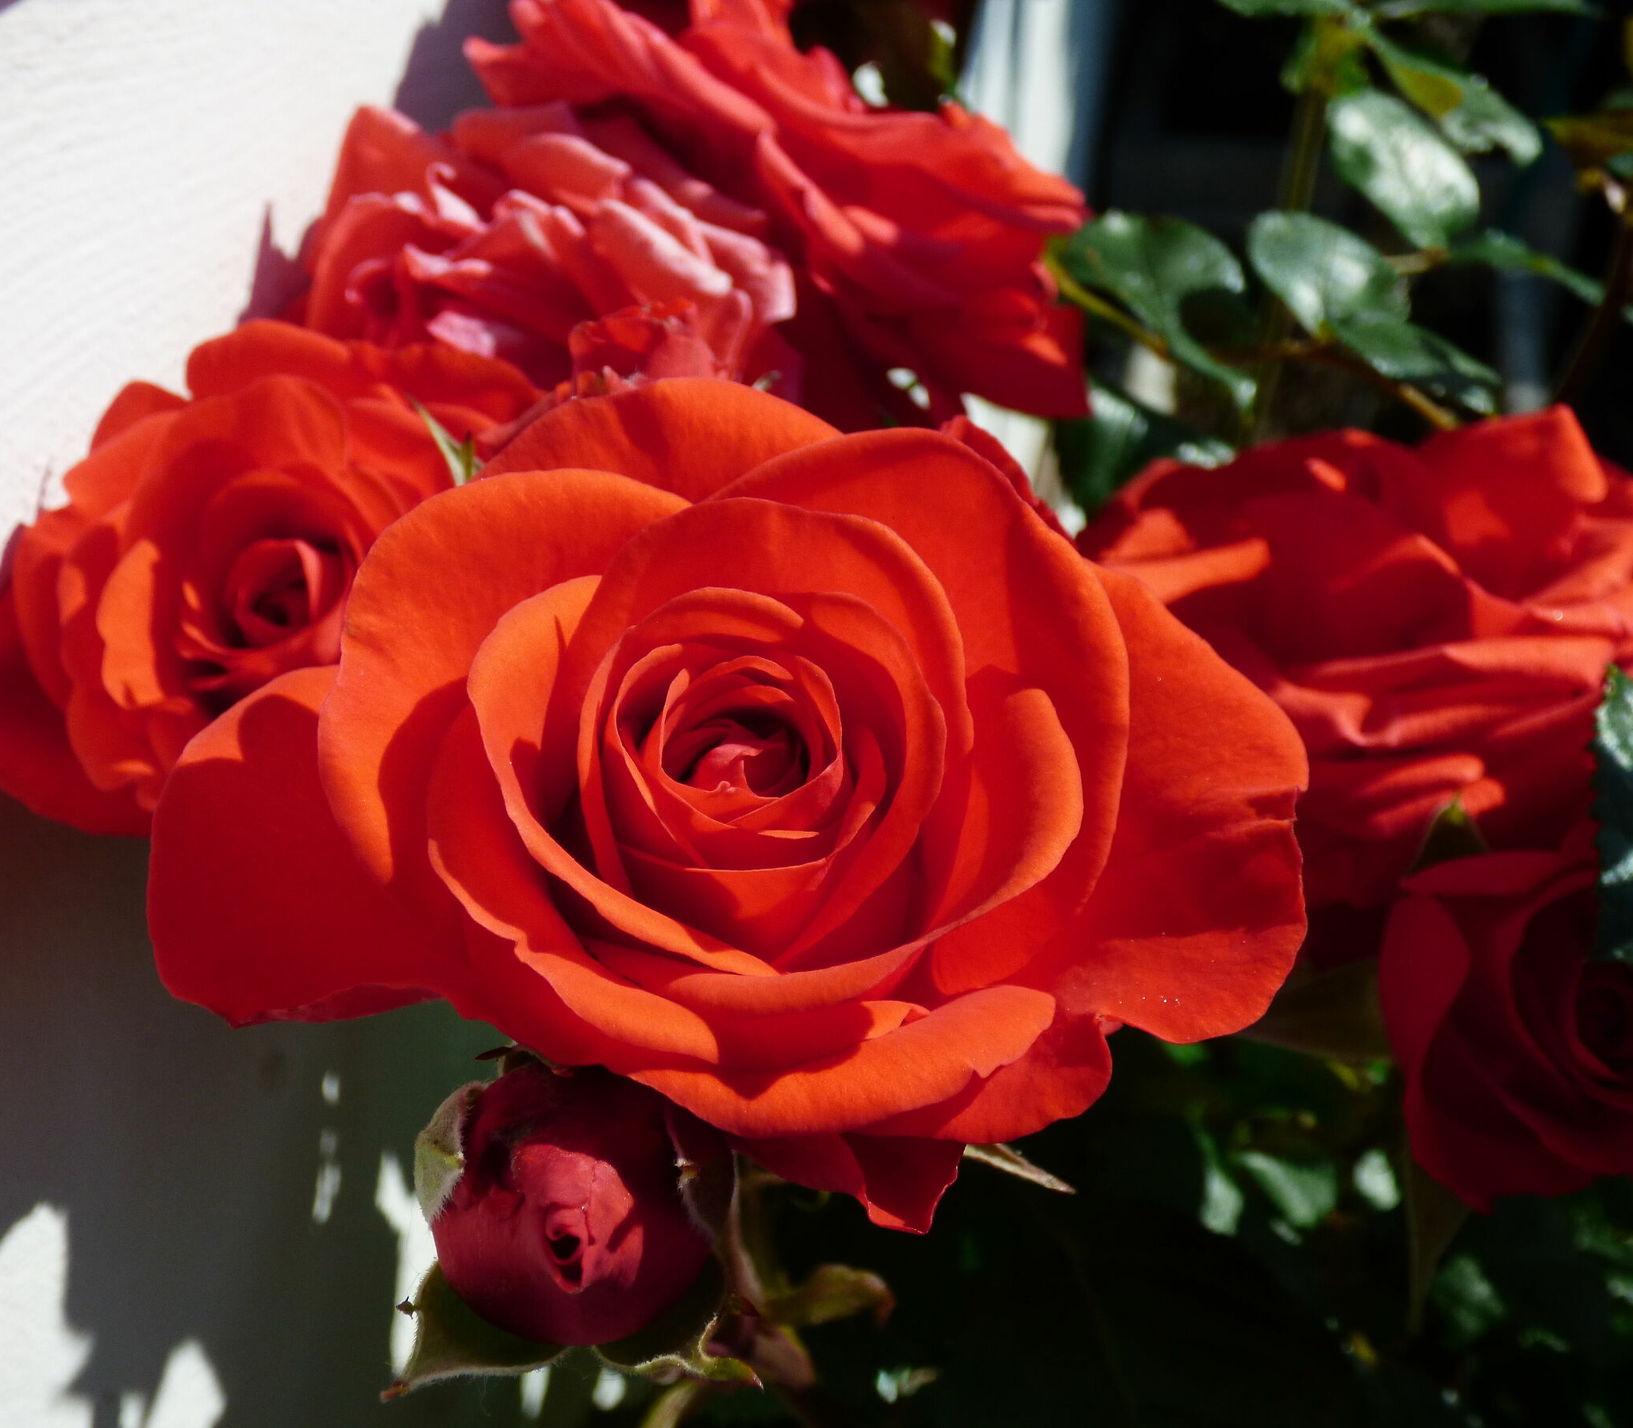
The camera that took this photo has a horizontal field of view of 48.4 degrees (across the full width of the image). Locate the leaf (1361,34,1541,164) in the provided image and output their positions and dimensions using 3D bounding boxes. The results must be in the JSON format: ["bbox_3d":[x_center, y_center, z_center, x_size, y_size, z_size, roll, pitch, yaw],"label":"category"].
[{"bbox_3d":[0.122,-0.119,0.352,0.021,0.009,0.037,-28,60,-36],"label":"leaf"}]

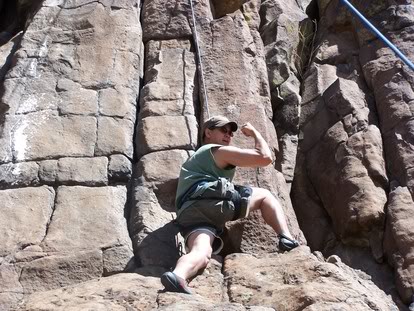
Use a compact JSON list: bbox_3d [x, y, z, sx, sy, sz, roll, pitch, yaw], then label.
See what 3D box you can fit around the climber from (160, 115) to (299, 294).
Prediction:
[{"bbox_3d":[0.164,0.350,8.200,0.980,1.400,0.700,5,-22,-13],"label":"climber"}]

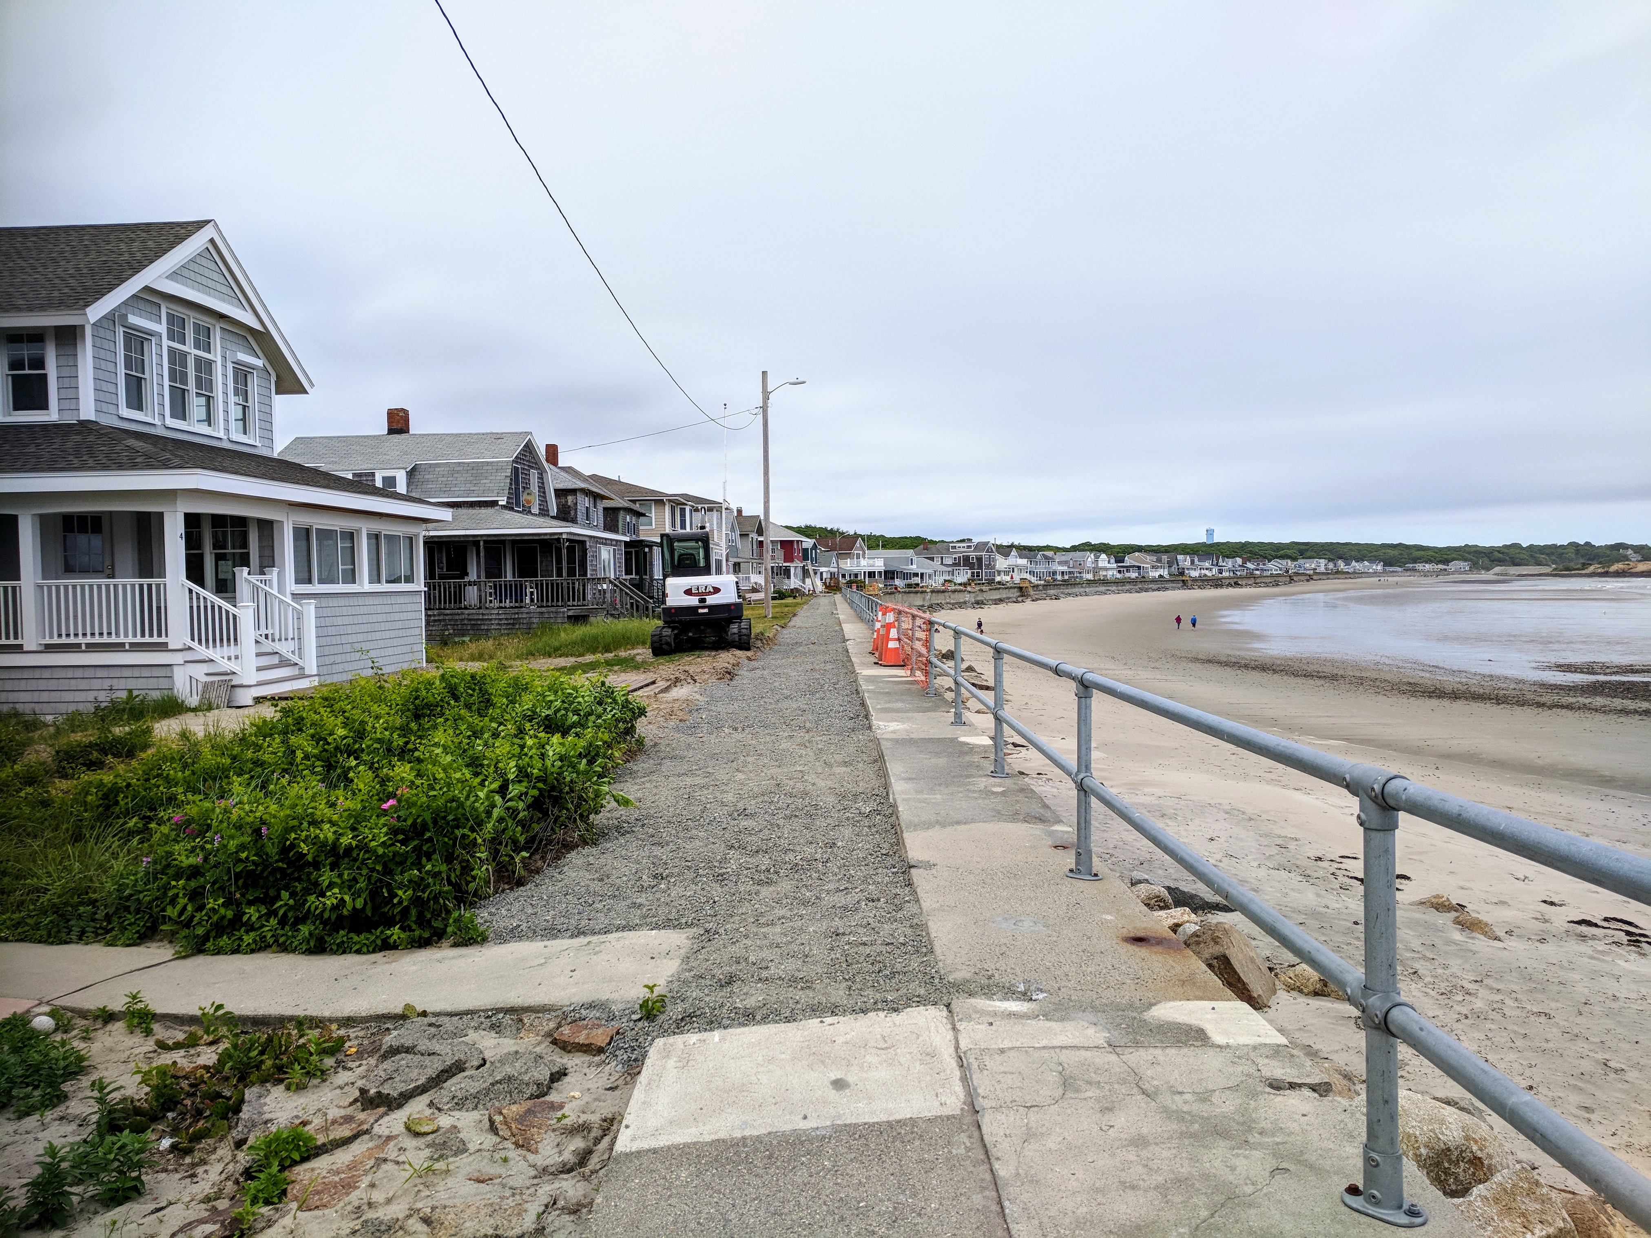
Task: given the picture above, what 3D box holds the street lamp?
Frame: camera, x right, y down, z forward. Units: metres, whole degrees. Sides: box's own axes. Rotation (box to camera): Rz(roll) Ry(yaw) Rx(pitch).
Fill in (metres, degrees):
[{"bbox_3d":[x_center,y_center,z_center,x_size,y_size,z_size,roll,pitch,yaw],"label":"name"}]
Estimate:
[{"bbox_3d":[-1.499,-4.790,47.883,1.650,9.480,0.360,-1,2,1],"label":"street lamp"}]

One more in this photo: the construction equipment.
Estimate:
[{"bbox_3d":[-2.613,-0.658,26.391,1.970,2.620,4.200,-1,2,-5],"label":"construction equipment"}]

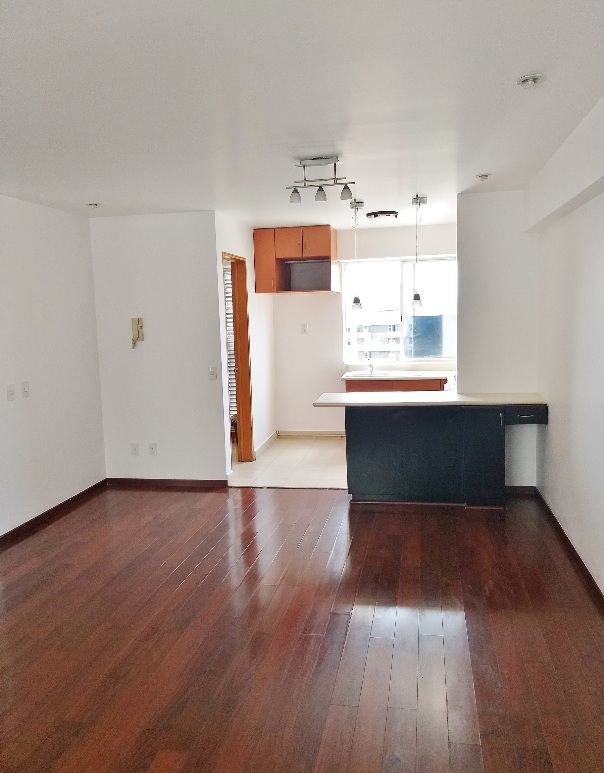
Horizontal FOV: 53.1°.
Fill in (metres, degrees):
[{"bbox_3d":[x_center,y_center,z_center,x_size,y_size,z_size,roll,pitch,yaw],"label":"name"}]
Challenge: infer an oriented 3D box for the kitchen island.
[{"bbox_3d":[1.026,0.503,4.972,1.773,0.816,0.647,0,7,12],"label":"kitchen island"}]

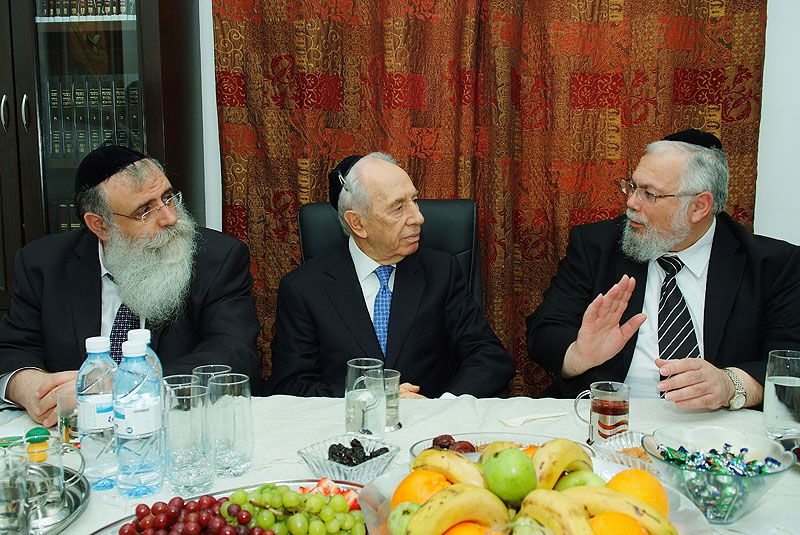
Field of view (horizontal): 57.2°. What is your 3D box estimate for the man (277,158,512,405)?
[{"bbox_3d":[0.010,0.379,1.516,0.550,1.230,0.720,-1,7,-10],"label":"man"}]

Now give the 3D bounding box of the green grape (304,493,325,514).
[{"bbox_3d":[-0.107,0.293,0.910,0.022,0.022,0.022,0,7,0],"label":"green grape"}]

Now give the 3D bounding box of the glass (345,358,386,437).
[{"bbox_3d":[-0.056,0.224,1.205,0.067,0.136,0.067,0,7,0],"label":"glass"}]

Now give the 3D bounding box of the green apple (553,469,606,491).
[{"bbox_3d":[0.211,0.275,0.862,0.069,0.065,0.069,0,7,0],"label":"green apple"}]

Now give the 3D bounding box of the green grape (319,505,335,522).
[{"bbox_3d":[-0.087,0.295,0.882,0.018,0.021,0.019,0,7,0],"label":"green grape"}]

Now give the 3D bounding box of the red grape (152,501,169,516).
[{"bbox_3d":[-0.300,0.302,0.921,0.018,0.018,0.018,0,7,0],"label":"red grape"}]

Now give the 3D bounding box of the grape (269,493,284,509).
[{"bbox_3d":[-0.155,0.296,0.928,0.018,0.018,0.018,0,7,0],"label":"grape"}]

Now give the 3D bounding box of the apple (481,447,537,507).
[{"bbox_3d":[0.128,0.245,0.857,0.064,0.066,0.064,0,7,0],"label":"apple"}]

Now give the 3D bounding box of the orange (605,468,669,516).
[{"bbox_3d":[0.268,0.270,0.835,0.075,0.074,0.075,0,7,0],"label":"orange"}]

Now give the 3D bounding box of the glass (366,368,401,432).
[{"bbox_3d":[-0.030,0.231,1.273,0.065,0.099,0.065,0,7,0],"label":"glass"}]

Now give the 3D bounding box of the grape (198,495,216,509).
[{"bbox_3d":[-0.235,0.286,0.897,0.019,0.018,0.019,0,7,0],"label":"grape"}]

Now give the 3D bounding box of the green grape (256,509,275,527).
[{"bbox_3d":[-0.154,0.288,0.839,0.021,0.022,0.021,0,7,0],"label":"green grape"}]

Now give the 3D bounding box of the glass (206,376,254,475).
[{"bbox_3d":[-0.253,0.235,1.095,0.065,0.140,0.065,0,7,0],"label":"glass"}]

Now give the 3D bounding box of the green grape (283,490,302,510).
[{"bbox_3d":[-0.136,0.294,0.927,0.021,0.021,0.021,0,7,0],"label":"green grape"}]

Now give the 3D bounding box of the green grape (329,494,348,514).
[{"bbox_3d":[-0.077,0.294,0.911,0.021,0.021,0.021,0,7,0],"label":"green grape"}]

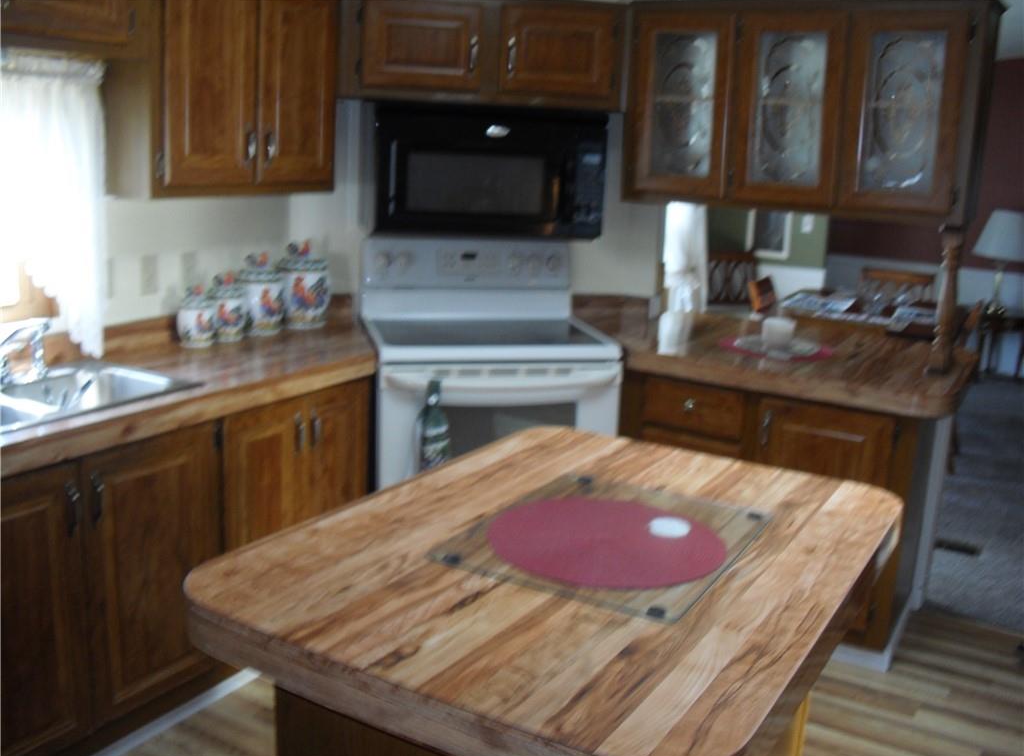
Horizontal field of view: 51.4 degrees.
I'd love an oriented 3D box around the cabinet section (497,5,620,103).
[{"bbox_3d":[0.114,-1.106,3.669,0.405,0.300,0.330,-1,13,-15],"label":"cabinet section"}]

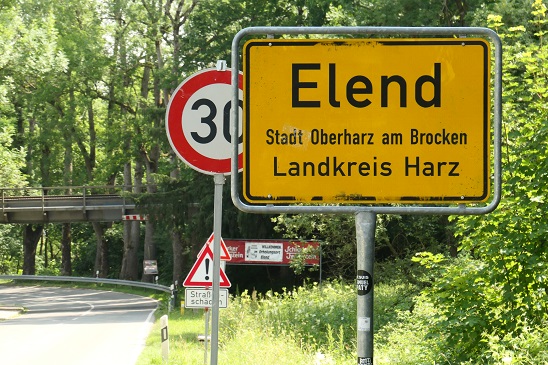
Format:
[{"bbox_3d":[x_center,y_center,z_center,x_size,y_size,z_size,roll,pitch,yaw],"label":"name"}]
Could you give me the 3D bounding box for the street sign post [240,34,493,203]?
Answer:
[{"bbox_3d":[0.362,-0.240,6.750,0.965,0.645,0.040,0,-1,4],"label":"street sign post"}]

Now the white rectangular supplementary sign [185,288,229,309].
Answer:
[{"bbox_3d":[-1.235,2.140,32.000,0.800,0.370,0.030,0,-3,-2],"label":"white rectangular supplementary sign"}]

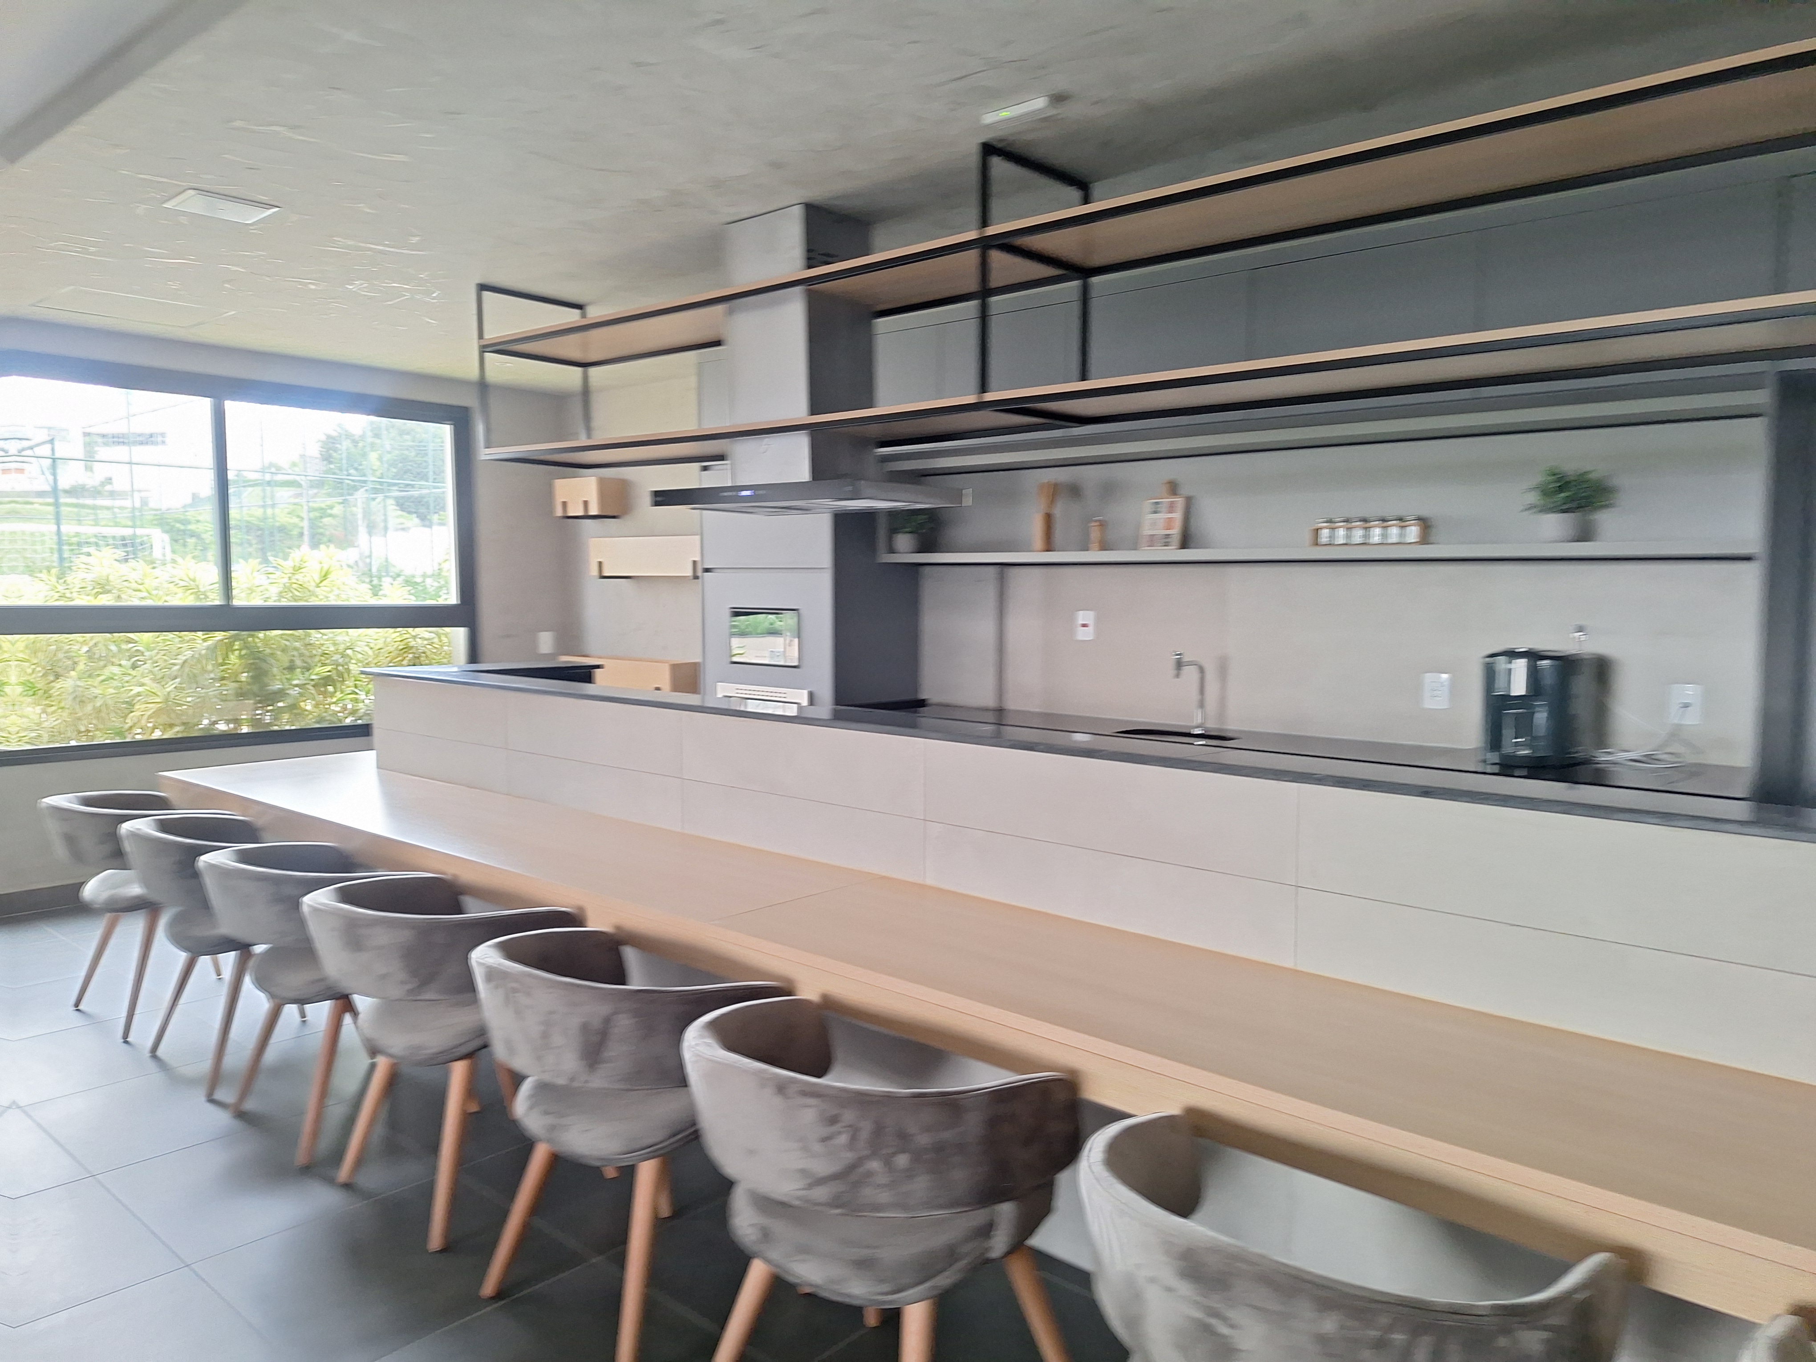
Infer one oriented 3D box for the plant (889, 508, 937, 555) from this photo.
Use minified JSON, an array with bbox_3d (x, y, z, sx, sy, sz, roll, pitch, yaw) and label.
[{"bbox_3d":[0.009,-0.683,5.348,0.220,0.230,0.220,0,5,0],"label":"plant"}]

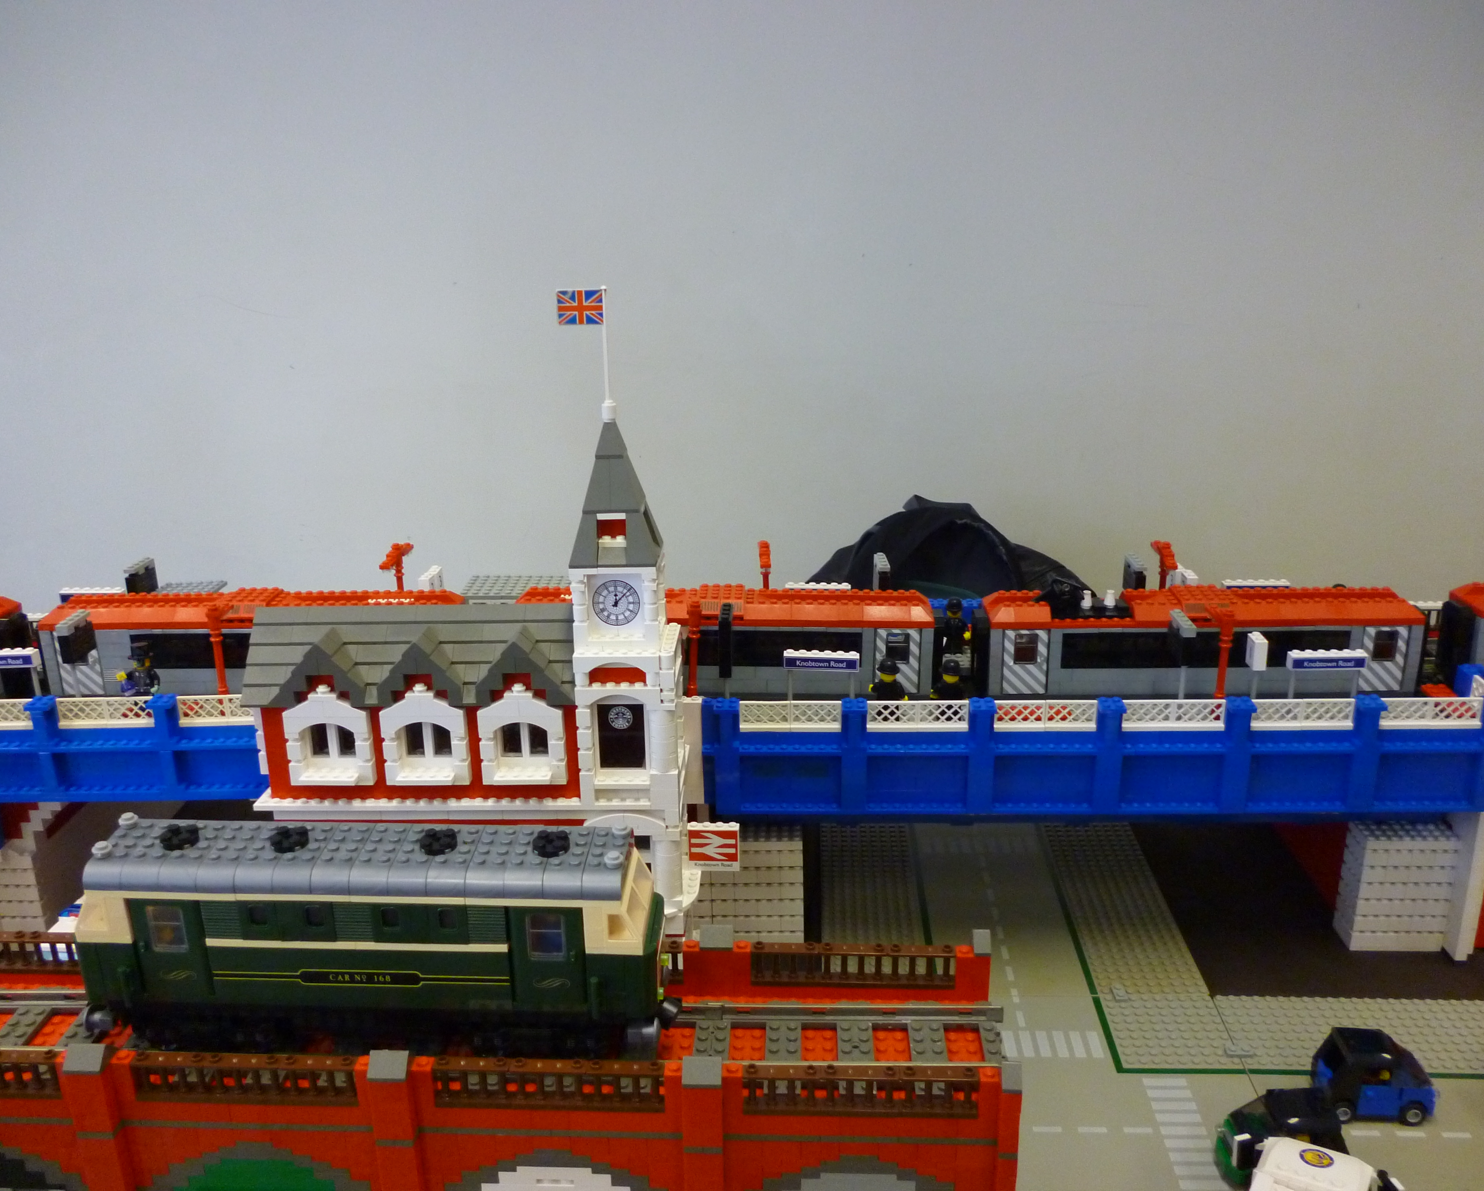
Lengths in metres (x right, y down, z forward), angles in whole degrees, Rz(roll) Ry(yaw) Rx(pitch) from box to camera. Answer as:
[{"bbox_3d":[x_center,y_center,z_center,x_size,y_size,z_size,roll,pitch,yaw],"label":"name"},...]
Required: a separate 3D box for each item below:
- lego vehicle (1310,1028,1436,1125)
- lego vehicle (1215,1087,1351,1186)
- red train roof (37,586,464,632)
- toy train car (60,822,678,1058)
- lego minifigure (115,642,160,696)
[{"bbox_3d":[0.368,0.280,0.748,0.063,0.041,0.035,0,18,3],"label":"lego vehicle"},{"bbox_3d":[0.296,0.297,0.696,0.063,0.041,0.035,-2,18,-3],"label":"lego vehicle"},{"bbox_3d":[-0.348,0.007,0.918,0.288,0.018,0.048,-1,18,0],"label":"red train roof"},{"bbox_3d":[-0.158,0.148,0.558,0.256,0.097,0.050,0,18,3],"label":"toy train car"},{"bbox_3d":[-0.406,0.058,0.865,0.027,0.045,0.015,-4,18,-10],"label":"lego minifigure"}]

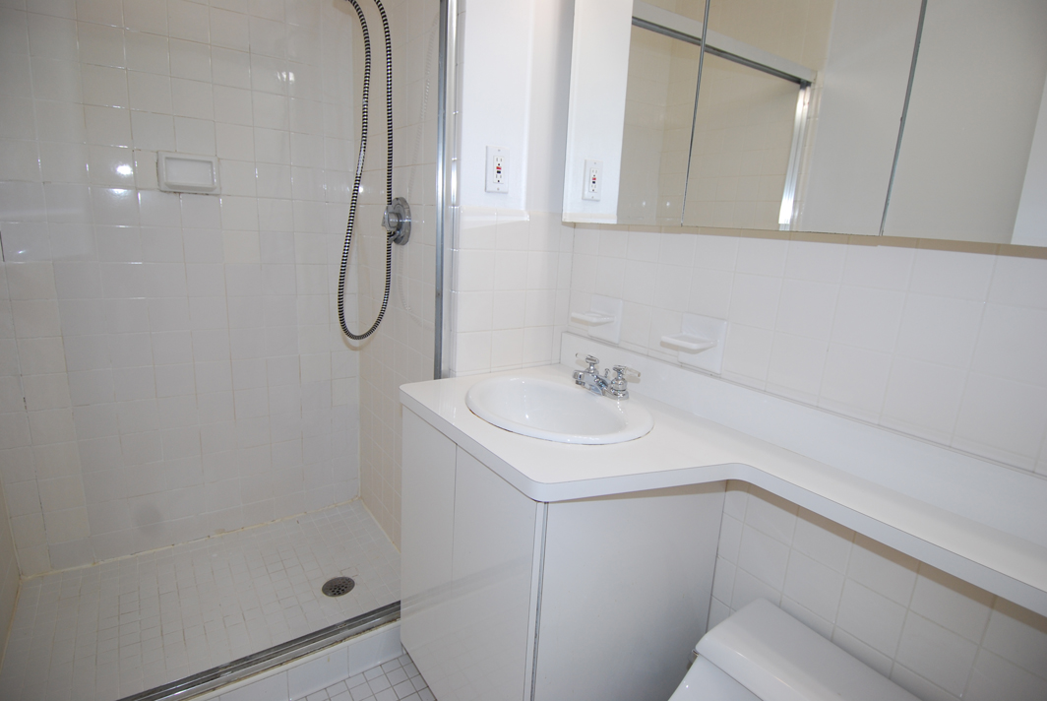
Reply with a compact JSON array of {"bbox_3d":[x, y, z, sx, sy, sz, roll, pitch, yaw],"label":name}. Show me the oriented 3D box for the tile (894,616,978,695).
[{"bbox_3d":[0.705,0.519,0.893,0.009,0.108,0.108,-5,15,-34],"label":"tile"}]

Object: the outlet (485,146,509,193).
[{"bbox_3d":[-0.068,-0.470,1.370,0.070,0.114,0.010,-5,15,-34],"label":"outlet"}]

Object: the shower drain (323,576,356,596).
[{"bbox_3d":[-0.583,0.747,1.654,0.102,0.008,0.102,3,13,-1],"label":"shower drain"}]

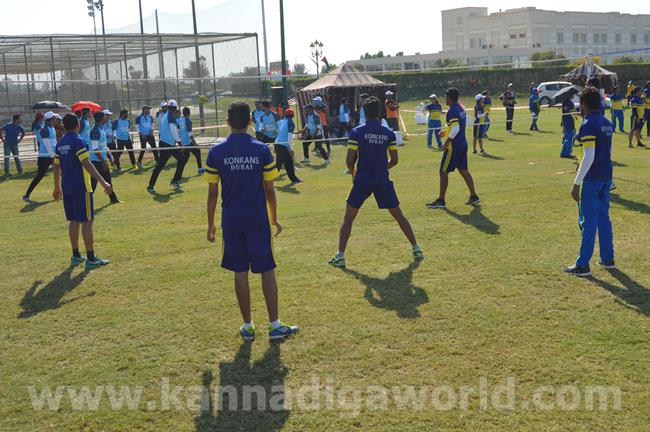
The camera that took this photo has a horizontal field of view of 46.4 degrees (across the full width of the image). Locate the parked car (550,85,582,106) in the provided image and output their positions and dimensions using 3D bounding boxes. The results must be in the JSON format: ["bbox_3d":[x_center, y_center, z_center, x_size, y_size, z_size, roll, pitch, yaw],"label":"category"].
[{"bbox_3d":[16.645,-8.422,52.000,4.100,1.550,1.730,0,9,13],"label":"parked car"}]

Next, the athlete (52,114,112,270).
[{"bbox_3d":[-2.621,-0.280,8.214,0.520,1.640,0.460,4,11,35],"label":"athlete"}]

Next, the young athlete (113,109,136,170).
[{"bbox_3d":[-5.597,-2.141,21.200,0.620,1.660,0.450,-10,12,-39],"label":"young athlete"}]

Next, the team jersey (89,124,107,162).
[{"bbox_3d":[-4.264,-1.359,14.200,0.330,0.700,0.450,-1,9,12],"label":"team jersey"}]

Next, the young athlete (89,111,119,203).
[{"bbox_3d":[-4.161,-1.096,14.200,0.750,1.680,0.550,-1,9,12],"label":"young athlete"}]

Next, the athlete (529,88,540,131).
[{"bbox_3d":[8.379,-4.259,30.300,0.420,1.680,0.480,0,9,18],"label":"athlete"}]

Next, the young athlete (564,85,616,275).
[{"bbox_3d":[2.439,-0.335,7.000,0.500,1.720,0.360,-10,12,-42],"label":"young athlete"}]

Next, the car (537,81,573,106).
[{"bbox_3d":[15.106,-7.587,47.000,3.900,1.500,1.700,-3,9,-2],"label":"car"}]

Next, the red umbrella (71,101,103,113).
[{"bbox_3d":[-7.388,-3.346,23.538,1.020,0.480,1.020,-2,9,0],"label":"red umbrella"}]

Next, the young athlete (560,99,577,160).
[{"bbox_3d":[5.907,-2.206,18.386,0.400,1.550,0.440,-11,13,-44],"label":"young athlete"}]

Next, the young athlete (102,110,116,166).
[{"bbox_3d":[-6.229,-2.240,21.900,0.500,1.640,0.550,5,12,39],"label":"young athlete"}]

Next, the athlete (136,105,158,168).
[{"bbox_3d":[-4.924,-2.263,21.023,0.620,1.700,0.420,-7,10,-28],"label":"athlete"}]

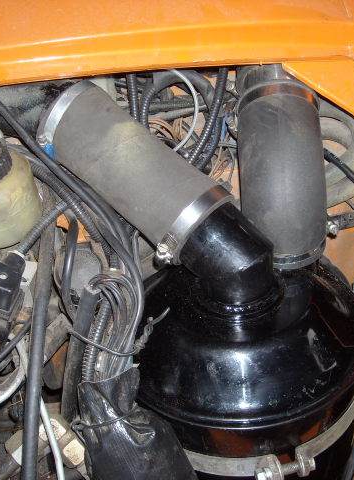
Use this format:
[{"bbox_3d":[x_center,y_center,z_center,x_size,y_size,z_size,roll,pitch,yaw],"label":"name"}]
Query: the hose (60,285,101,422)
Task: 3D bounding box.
[{"bbox_3d":[-0.102,0.128,0.690,0.019,0.172,0.019,14,29,0],"label":"hose"}]

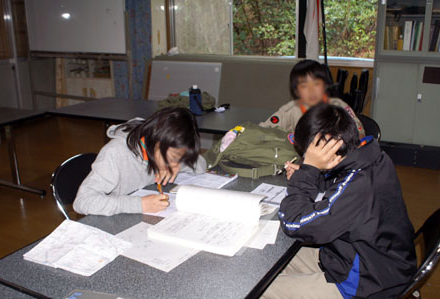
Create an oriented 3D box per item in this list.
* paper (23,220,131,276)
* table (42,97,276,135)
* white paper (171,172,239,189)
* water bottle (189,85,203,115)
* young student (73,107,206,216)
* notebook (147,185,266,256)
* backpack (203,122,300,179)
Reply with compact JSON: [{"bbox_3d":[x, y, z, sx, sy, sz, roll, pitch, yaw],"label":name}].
[{"bbox_3d":[-0.520,0.354,1.790,0.350,0.020,0.265,7,20,30],"label":"paper"},{"bbox_3d":[-0.529,0.029,4.017,1.800,0.700,0.600,7,20,30],"label":"table"},{"bbox_3d":[-0.079,0.139,2.392,0.280,0.016,0.205,7,20,30],"label":"white paper"},{"bbox_3d":[-0.184,-0.380,3.716,0.092,0.220,0.092,-3,18,1],"label":"water bottle"},{"bbox_3d":[-0.444,0.339,2.371,0.660,1.090,0.560,13,24,41],"label":"young student"},{"bbox_3d":[-0.041,0.258,1.863,0.367,0.105,0.300,7,20,30],"label":"notebook"},{"bbox_3d":[0.207,-0.026,2.563,0.480,0.195,0.370,1,18,14],"label":"backpack"}]

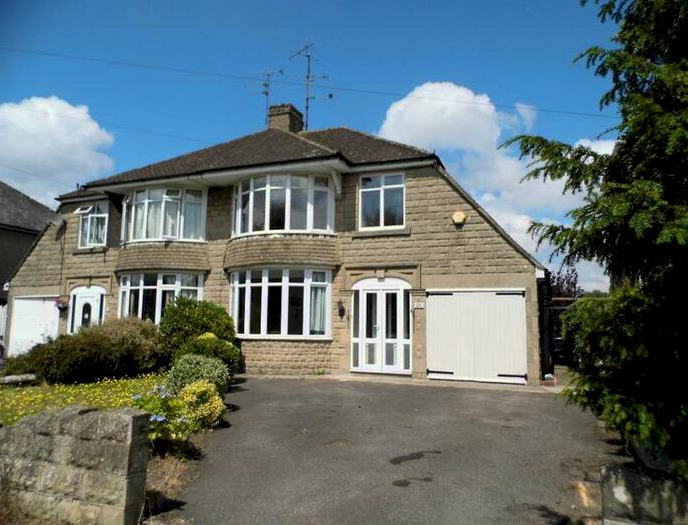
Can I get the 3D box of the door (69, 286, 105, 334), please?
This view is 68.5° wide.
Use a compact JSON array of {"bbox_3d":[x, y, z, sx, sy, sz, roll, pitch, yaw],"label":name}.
[{"bbox_3d":[-8.044,1.884,15.858,1.533,2.312,0.140,-2,-7,21],"label":"door"}]

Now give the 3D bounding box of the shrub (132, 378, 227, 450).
[{"bbox_3d":[-1.949,1.760,5.948,1.060,0.750,1.000,-2,-7,21],"label":"shrub"}]

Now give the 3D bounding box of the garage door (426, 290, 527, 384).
[{"bbox_3d":[2.995,1.646,11.516,2.196,2.078,0.120,-2,-7,21],"label":"garage door"}]

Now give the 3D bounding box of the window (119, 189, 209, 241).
[{"bbox_3d":[-5.527,-1.302,14.853,3.110,1.540,0.720,-2,-7,21],"label":"window"}]

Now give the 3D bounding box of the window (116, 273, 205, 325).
[{"bbox_3d":[-5.524,1.241,14.550,3.070,1.740,0.720,-2,-7,21],"label":"window"}]

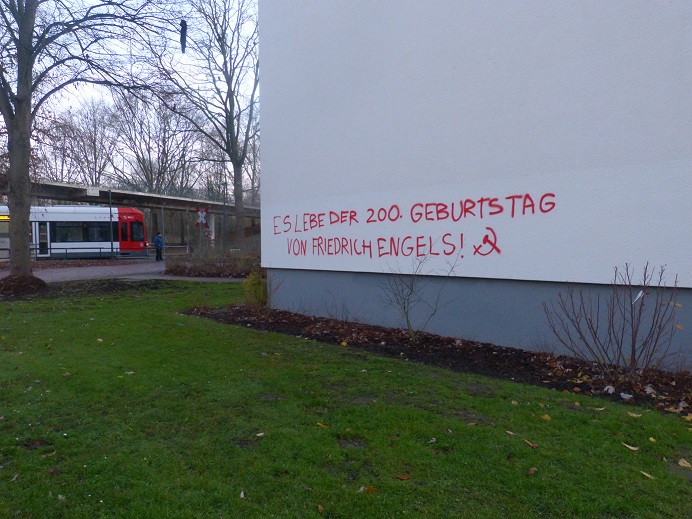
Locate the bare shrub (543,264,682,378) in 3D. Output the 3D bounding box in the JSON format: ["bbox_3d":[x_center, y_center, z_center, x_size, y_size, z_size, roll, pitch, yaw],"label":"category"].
[{"bbox_3d":[3.139,0.724,5.832,1.100,1.280,1.450,-2,2,-44],"label":"bare shrub"}]

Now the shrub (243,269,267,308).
[{"bbox_3d":[-2.250,0.722,12.476,0.620,0.980,0.620,0,2,0],"label":"shrub"}]

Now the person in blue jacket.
[{"bbox_3d":[-11.269,-0.767,30.200,0.520,1.720,0.550,-1,2,-12],"label":"person in blue jacket"}]

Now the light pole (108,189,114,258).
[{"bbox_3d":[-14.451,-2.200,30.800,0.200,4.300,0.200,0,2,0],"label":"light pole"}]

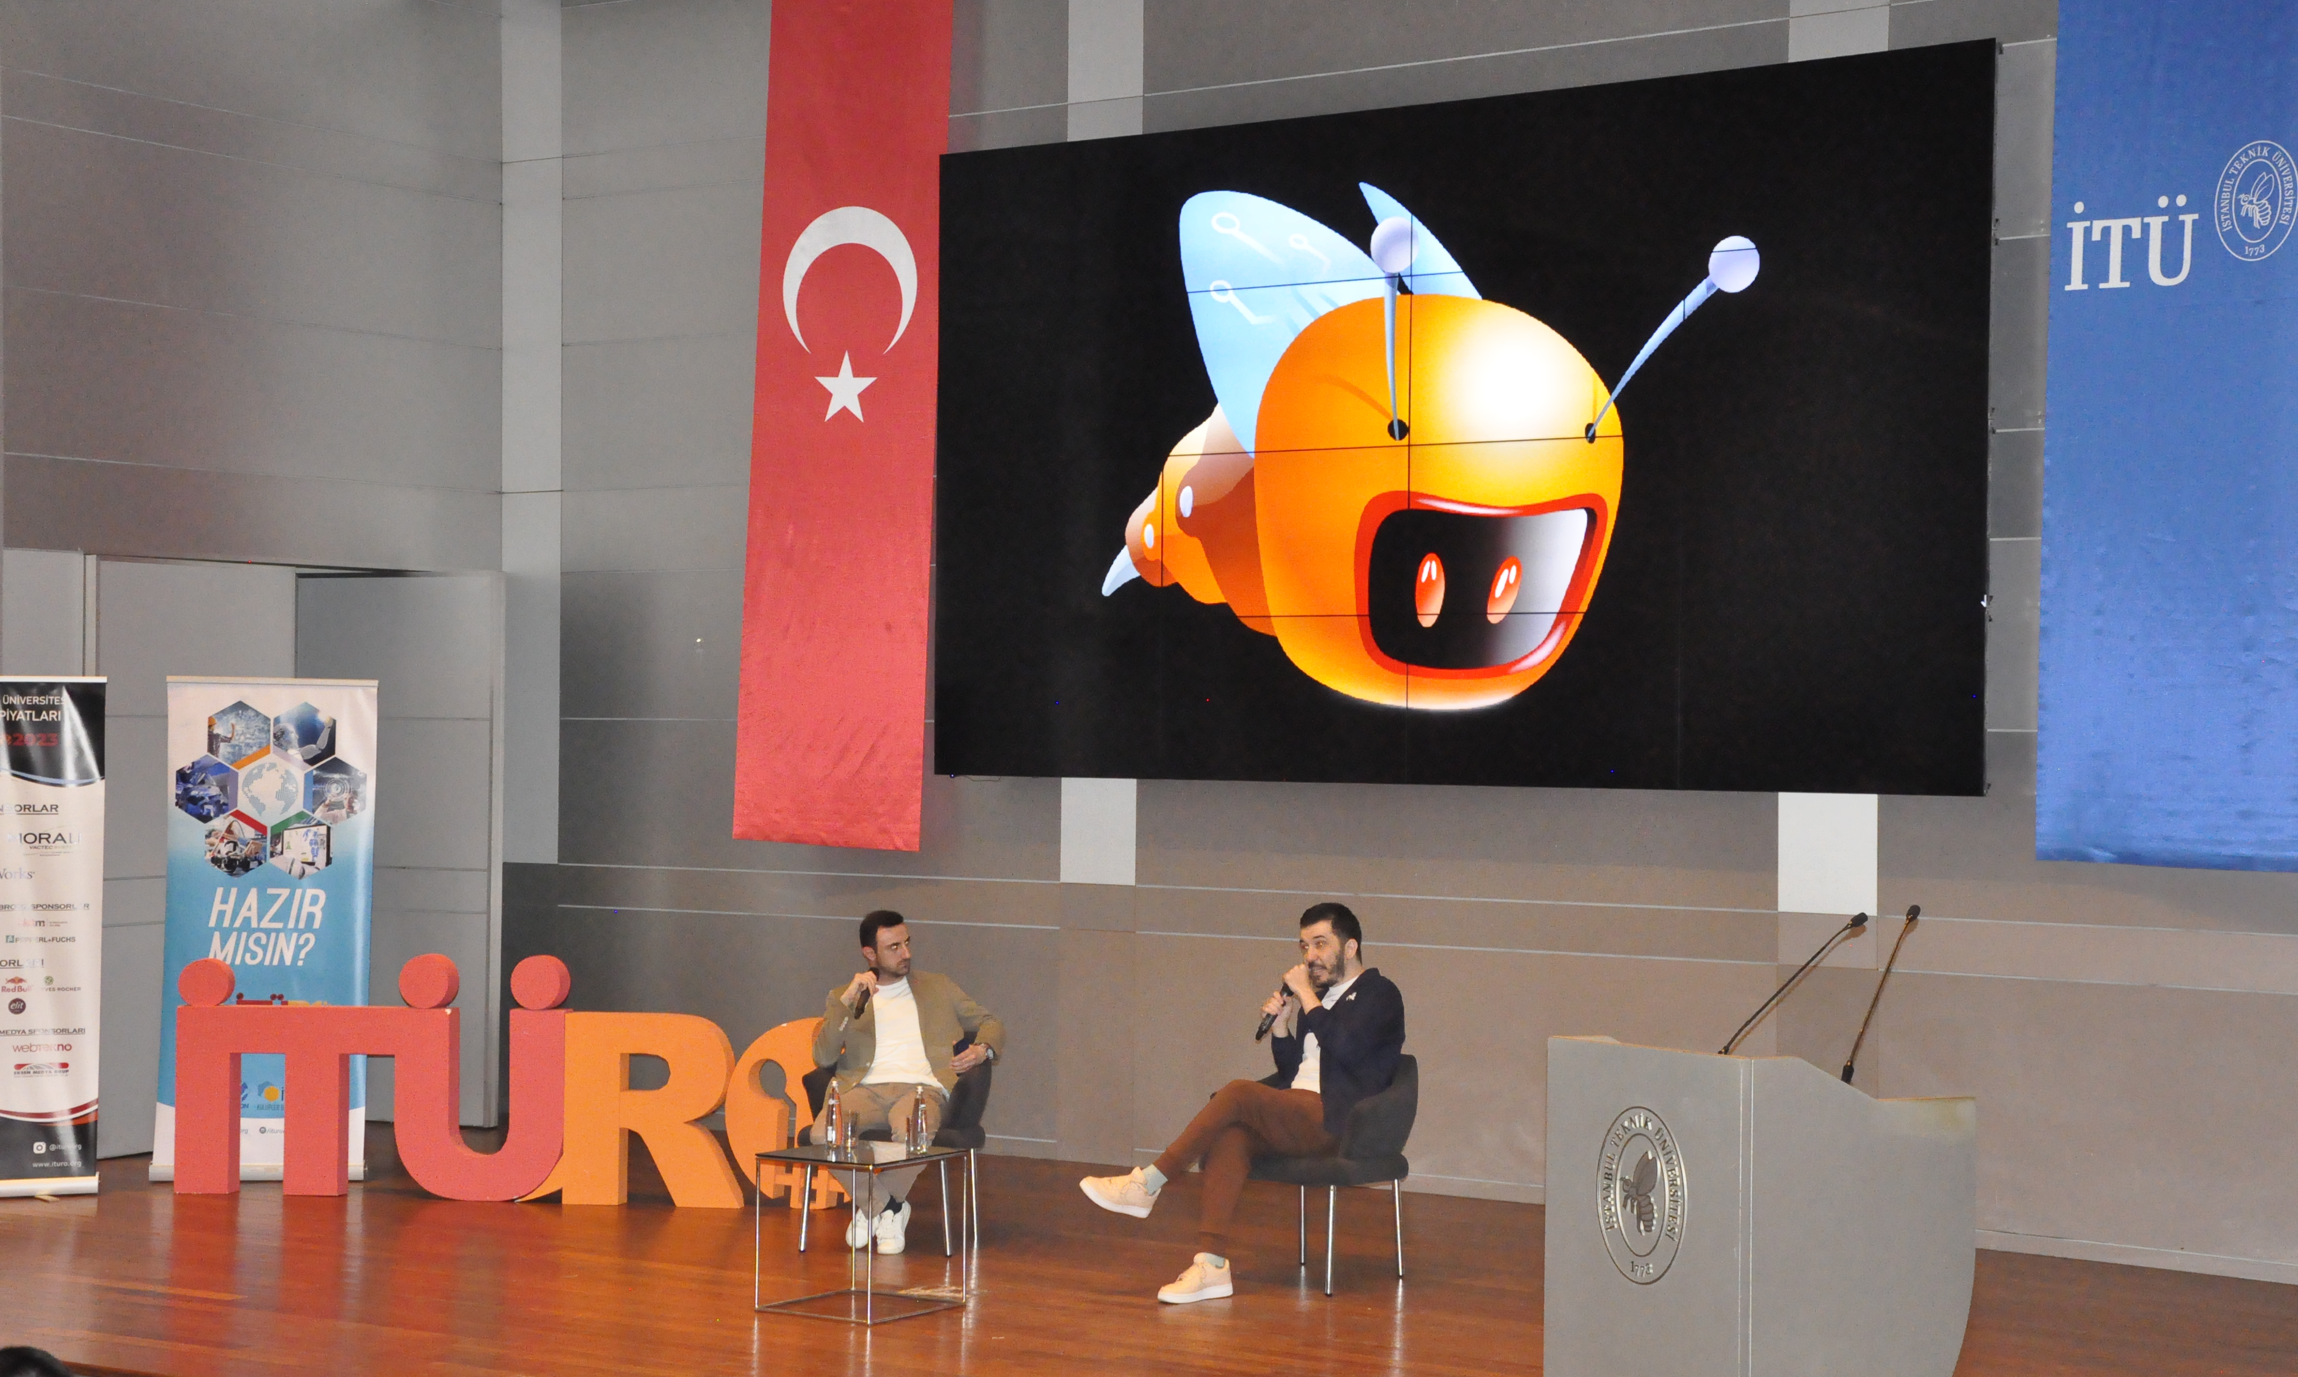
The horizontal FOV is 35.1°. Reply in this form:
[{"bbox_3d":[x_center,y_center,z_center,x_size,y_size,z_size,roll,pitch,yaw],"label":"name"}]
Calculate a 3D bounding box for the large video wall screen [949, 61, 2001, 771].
[{"bbox_3d":[1.083,-0.979,14.750,4.860,2.740,0.120,0,-1,35],"label":"large video wall screen"}]

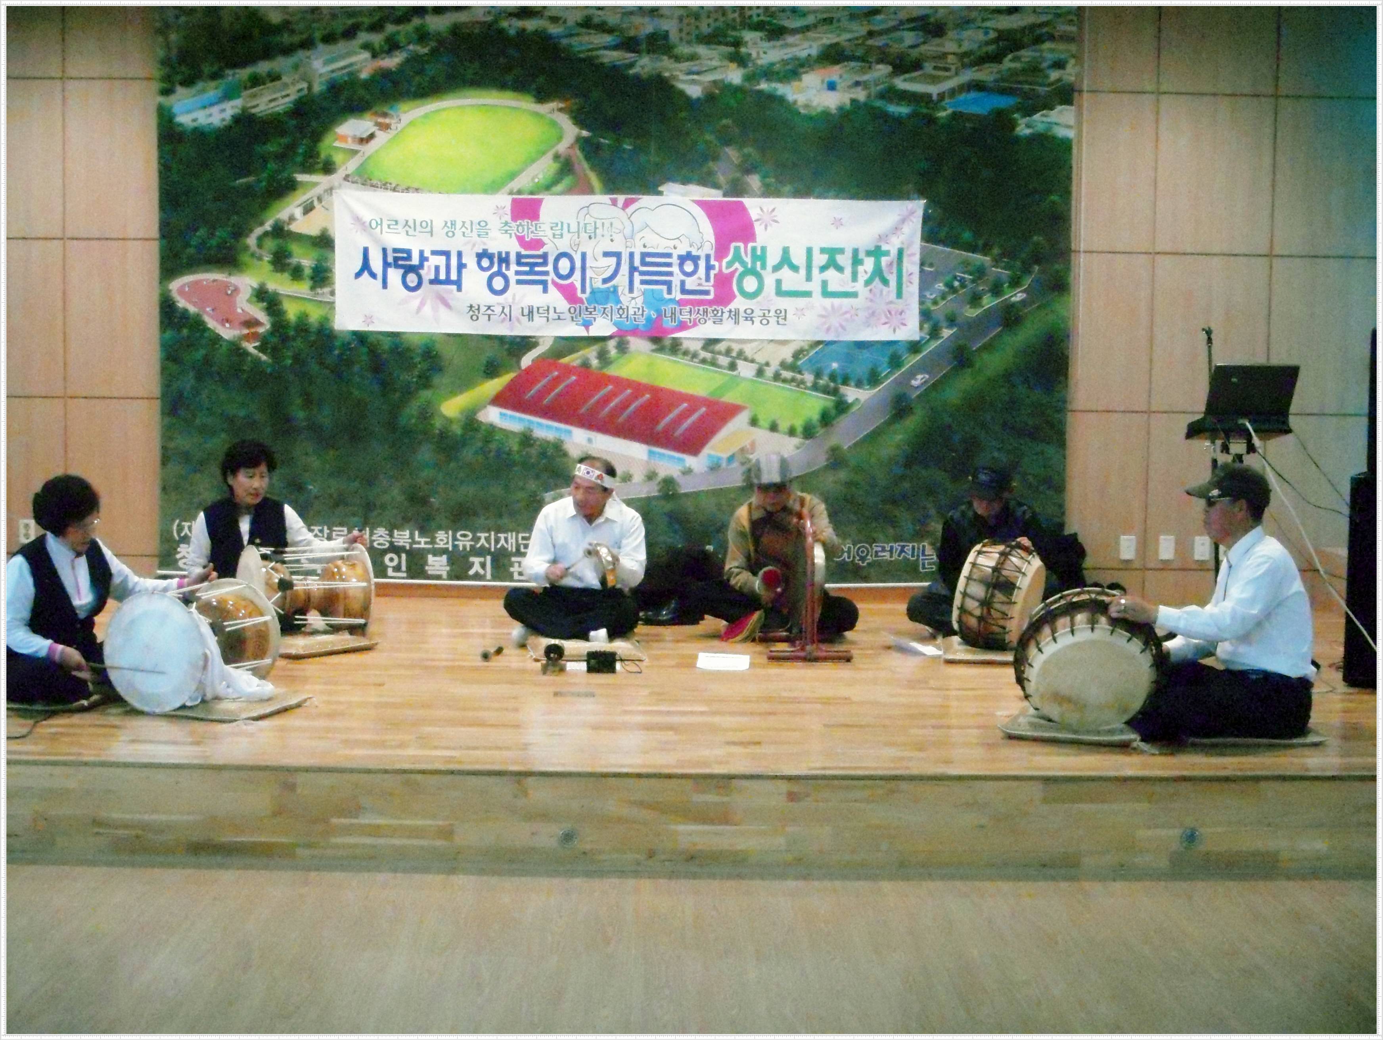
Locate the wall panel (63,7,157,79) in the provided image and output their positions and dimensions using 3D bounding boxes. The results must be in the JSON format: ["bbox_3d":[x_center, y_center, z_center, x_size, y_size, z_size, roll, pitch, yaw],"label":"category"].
[{"bbox_3d":[-2.862,-2.576,9.354,0.540,0.800,0.030,1,5,-1],"label":"wall panel"}]

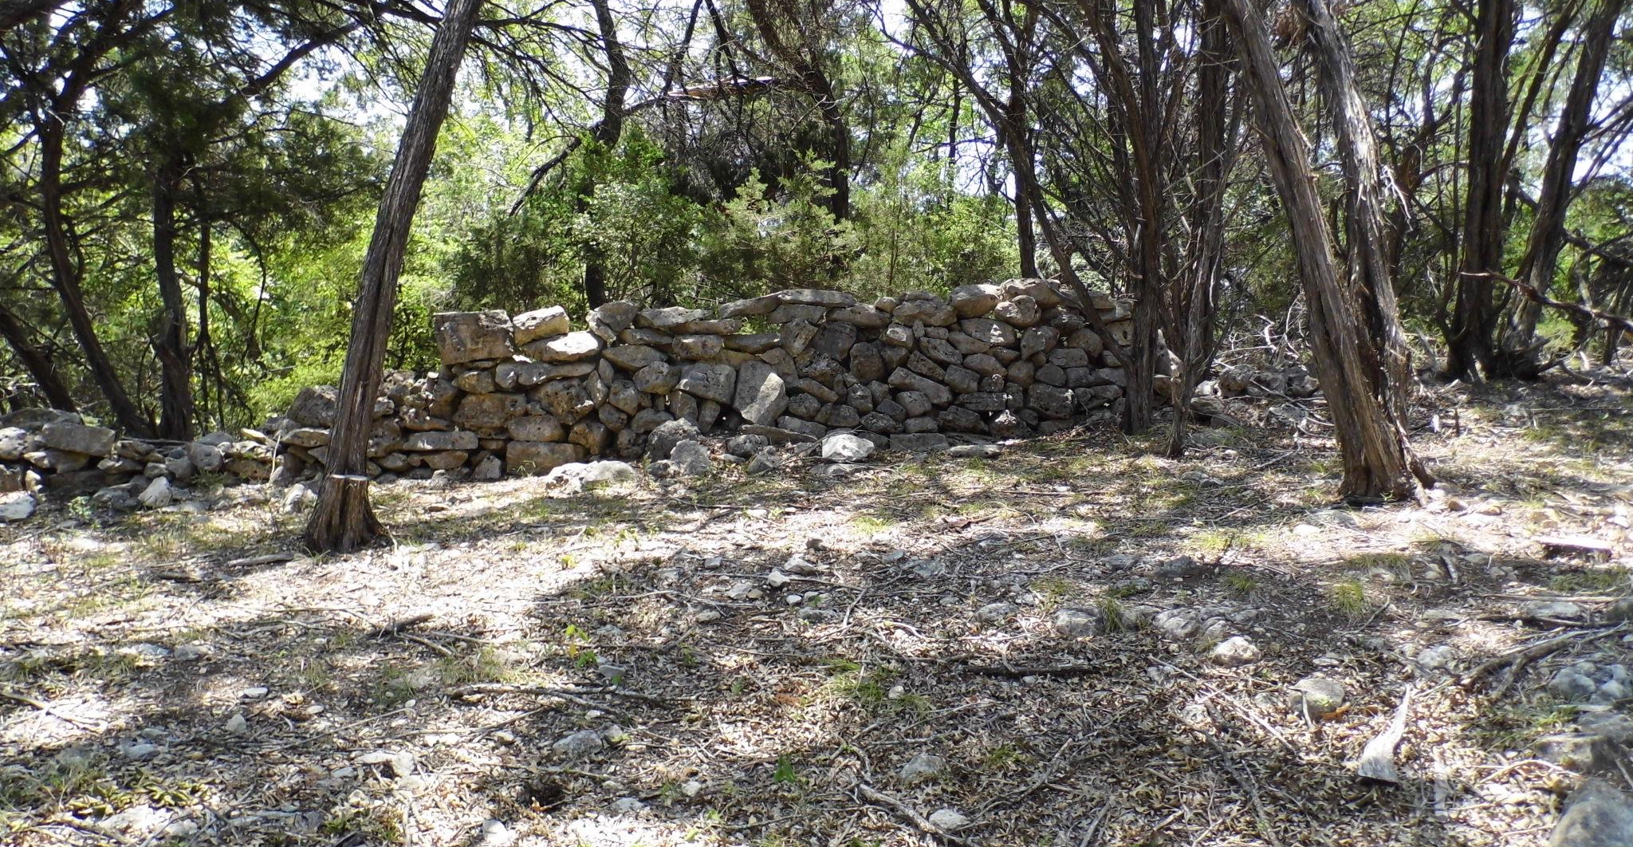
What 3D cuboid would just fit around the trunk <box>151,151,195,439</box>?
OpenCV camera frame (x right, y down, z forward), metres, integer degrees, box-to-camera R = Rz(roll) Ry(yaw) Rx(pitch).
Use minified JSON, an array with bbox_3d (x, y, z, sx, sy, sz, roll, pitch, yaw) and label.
[{"bbox_3d":[-4.966,-0.940,9.100,0.320,2.350,0.300,-2,4,-29],"label":"trunk"}]

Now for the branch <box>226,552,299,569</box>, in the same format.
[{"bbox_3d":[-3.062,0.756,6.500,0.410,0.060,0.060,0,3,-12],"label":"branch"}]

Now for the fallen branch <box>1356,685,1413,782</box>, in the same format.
[{"bbox_3d":[1.720,0.871,3.462,0.181,0.080,0.653,4,11,37],"label":"fallen branch"}]

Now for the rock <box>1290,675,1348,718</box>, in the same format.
[{"bbox_3d":[1.577,0.855,3.700,0.180,0.105,0.150,1,4,23],"label":"rock"}]

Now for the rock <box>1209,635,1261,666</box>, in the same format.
[{"bbox_3d":[1.469,0.795,4.140,0.180,0.090,0.140,1,4,20],"label":"rock"}]

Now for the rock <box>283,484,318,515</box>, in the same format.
[{"bbox_3d":[-3.435,0.501,7.850,0.210,0.190,0.180,0,3,-11],"label":"rock"}]

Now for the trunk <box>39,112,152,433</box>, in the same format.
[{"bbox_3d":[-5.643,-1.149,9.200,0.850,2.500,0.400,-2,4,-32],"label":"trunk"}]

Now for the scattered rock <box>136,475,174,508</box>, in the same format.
[{"bbox_3d":[-4.207,0.434,7.500,0.240,0.200,0.200,-2,4,-29],"label":"scattered rock"}]

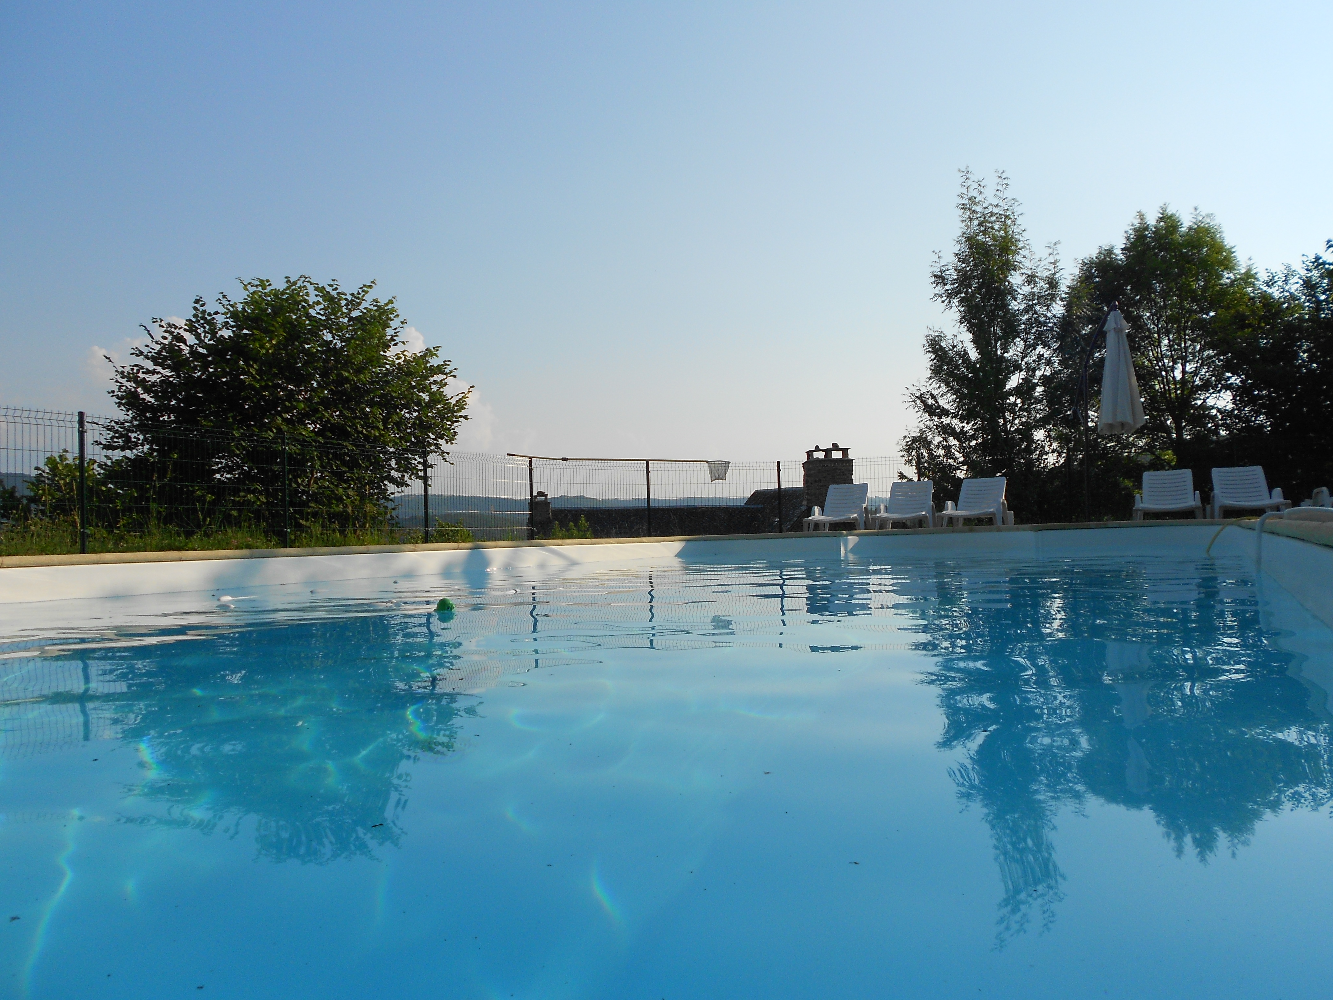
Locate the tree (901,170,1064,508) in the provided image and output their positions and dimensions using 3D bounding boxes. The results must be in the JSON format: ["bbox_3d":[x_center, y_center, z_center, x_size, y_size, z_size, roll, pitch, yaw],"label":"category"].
[{"bbox_3d":[5.840,-2.848,18.500,2.950,6.485,2.800,-2,-2,18],"label":"tree"}]

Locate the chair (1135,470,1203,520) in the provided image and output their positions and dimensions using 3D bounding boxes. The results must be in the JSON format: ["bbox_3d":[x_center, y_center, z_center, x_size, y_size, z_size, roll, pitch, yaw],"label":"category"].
[{"bbox_3d":[5.920,-0.009,11.820,0.700,0.760,1.700,-3,-2,25],"label":"chair"}]

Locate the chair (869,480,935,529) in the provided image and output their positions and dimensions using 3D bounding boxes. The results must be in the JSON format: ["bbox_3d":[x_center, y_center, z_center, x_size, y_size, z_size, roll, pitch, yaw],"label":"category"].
[{"bbox_3d":[3.130,0.110,12.990,0.700,0.760,1.700,-3,-2,20],"label":"chair"}]

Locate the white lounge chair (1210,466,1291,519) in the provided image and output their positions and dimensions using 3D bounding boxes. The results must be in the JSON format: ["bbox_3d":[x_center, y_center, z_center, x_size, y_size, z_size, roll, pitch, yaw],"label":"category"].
[{"bbox_3d":[6.620,-0.038,11.440,0.700,0.760,1.700,-3,-2,23],"label":"white lounge chair"}]

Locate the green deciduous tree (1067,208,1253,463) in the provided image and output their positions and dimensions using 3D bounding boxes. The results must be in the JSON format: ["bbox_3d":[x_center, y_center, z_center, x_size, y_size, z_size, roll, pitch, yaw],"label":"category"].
[{"bbox_3d":[10.097,-2.804,20.500,3.600,6.354,3.500,-3,-2,26],"label":"green deciduous tree"}]

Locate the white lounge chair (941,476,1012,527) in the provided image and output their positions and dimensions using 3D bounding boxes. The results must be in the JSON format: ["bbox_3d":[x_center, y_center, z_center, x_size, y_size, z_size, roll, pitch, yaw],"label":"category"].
[{"bbox_3d":[3.760,0.073,12.180,0.700,0.760,1.700,-3,-2,24],"label":"white lounge chair"}]

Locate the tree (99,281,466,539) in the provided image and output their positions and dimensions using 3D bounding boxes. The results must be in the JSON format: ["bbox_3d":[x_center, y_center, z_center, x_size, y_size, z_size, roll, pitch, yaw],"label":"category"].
[{"bbox_3d":[-5.885,-1.419,15.500,5.400,4.079,5.200,-1,-2,-21],"label":"tree"}]

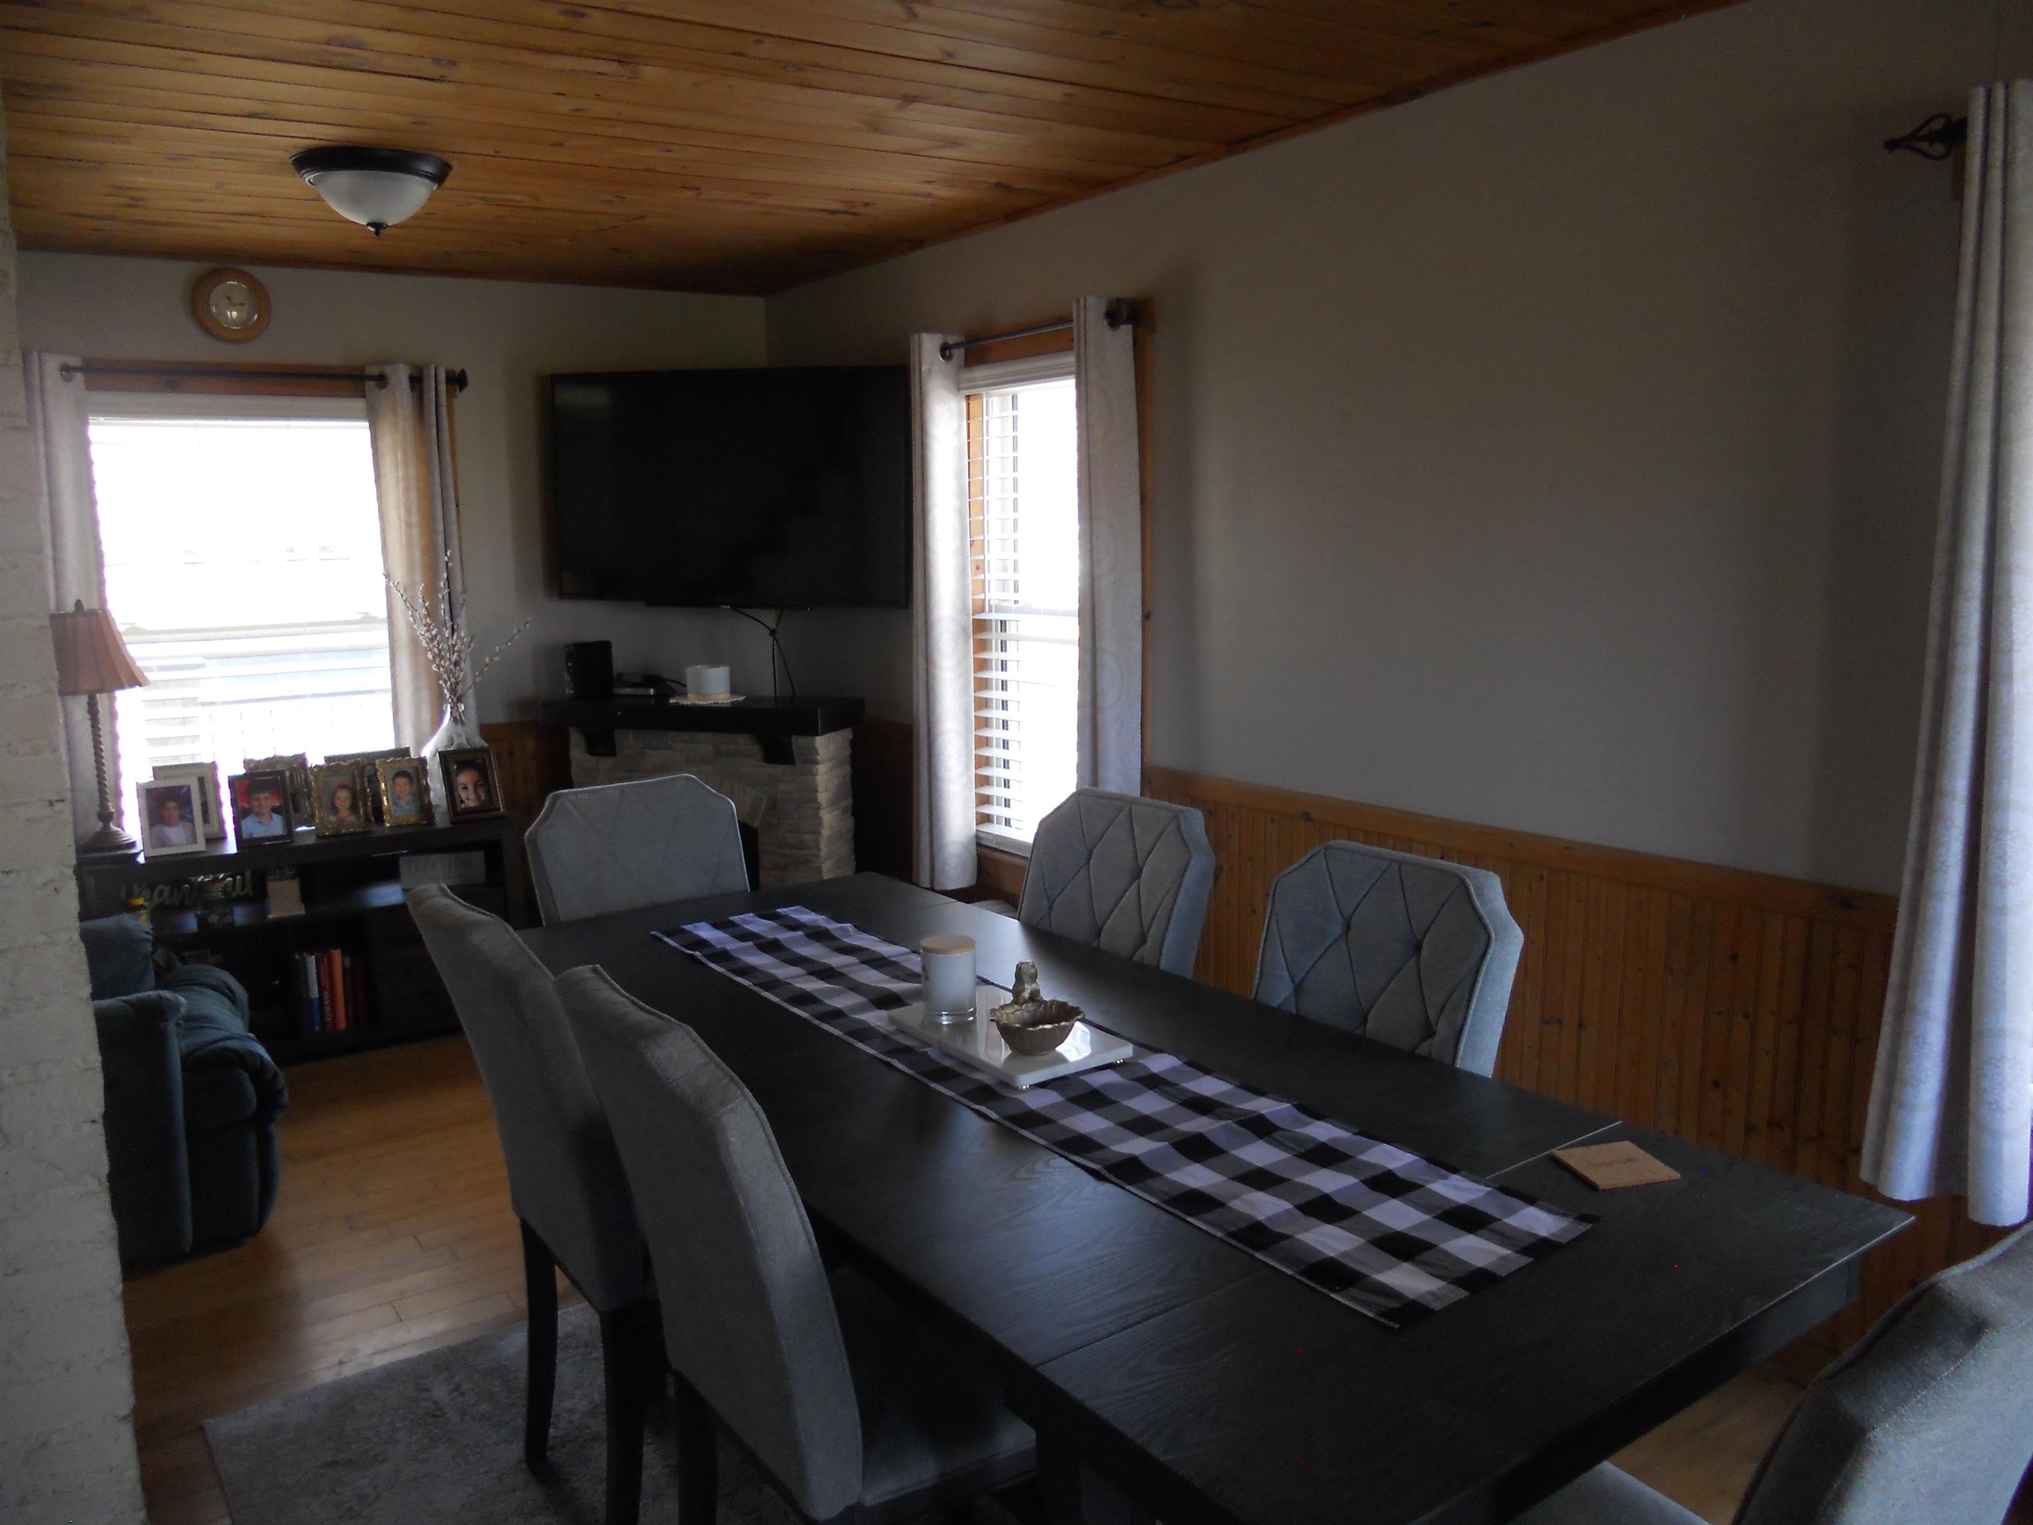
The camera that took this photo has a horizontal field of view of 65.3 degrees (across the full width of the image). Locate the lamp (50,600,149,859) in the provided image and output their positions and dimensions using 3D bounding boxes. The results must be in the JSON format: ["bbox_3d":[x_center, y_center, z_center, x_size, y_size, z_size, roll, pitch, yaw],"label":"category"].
[{"bbox_3d":[-2.480,-0.096,4.287,0.300,0.686,0.300,-6,10,-33],"label":"lamp"}]

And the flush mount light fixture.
[{"bbox_3d":[-1.442,-1.271,3.558,0.345,0.165,0.345,-6,10,-33],"label":"flush mount light fixture"}]

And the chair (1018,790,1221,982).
[{"bbox_3d":[-0.014,0.579,2.949,0.620,0.975,0.465,-7,10,-34],"label":"chair"}]

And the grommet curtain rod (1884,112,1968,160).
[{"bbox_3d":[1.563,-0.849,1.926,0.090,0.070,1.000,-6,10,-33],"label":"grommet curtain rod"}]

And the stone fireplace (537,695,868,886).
[{"bbox_3d":[-1.007,0.284,5.158,0.974,0.987,0.295,2,9,19],"label":"stone fireplace"}]

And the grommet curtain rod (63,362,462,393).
[{"bbox_3d":[-2.197,-1.124,4.619,1.188,0.070,0.090,-7,10,-34],"label":"grommet curtain rod"}]

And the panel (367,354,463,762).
[{"bbox_3d":[-1.903,-0.467,5.113,0.259,1.580,0.110,-6,10,-33],"label":"panel"}]

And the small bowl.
[{"bbox_3d":[0.026,0.355,2.121,0.123,0.057,0.123,-1,8,0],"label":"small bowl"}]

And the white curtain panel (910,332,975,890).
[{"bbox_3d":[-0.213,-0.420,4.632,0.105,1.620,0.175,-6,10,-34],"label":"white curtain panel"}]

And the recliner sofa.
[{"bbox_3d":[-2.248,0.524,3.577,0.940,1.000,0.950,-7,10,-34],"label":"recliner sofa"}]

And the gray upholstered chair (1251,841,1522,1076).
[{"bbox_3d":[0.373,0.654,2.382,0.620,0.975,0.465,-7,10,-34],"label":"gray upholstered chair"}]

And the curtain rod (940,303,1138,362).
[{"bbox_3d":[0.003,-1.143,4.257,0.090,0.060,1.066,-6,10,-33],"label":"curtain rod"}]

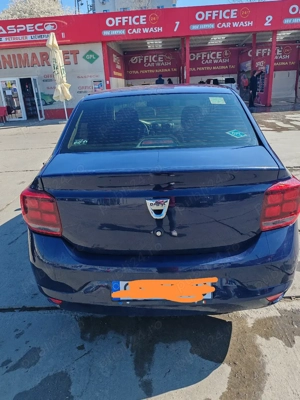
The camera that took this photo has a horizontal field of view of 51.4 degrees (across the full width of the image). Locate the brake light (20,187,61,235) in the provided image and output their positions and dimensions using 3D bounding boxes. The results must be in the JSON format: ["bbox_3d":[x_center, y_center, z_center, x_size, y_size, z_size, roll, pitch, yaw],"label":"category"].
[{"bbox_3d":[-0.616,0.075,1.766,0.290,0.270,0.230,-2,20,3],"label":"brake light"}]

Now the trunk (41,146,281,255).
[{"bbox_3d":[0.057,-0.017,1.812,1.300,0.470,0.550,-2,20,3],"label":"trunk"}]

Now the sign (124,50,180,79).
[{"bbox_3d":[0.190,-10.017,23.205,4.150,1.870,0.100,-1,20,5],"label":"sign"}]

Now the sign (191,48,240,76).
[{"bbox_3d":[4.493,-10.146,22.846,4.000,1.900,0.100,-1,20,5],"label":"sign"}]

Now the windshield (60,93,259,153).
[{"bbox_3d":[0.056,-0.552,2.167,1.280,0.110,0.620,-2,52,3],"label":"windshield"}]

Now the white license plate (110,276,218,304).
[{"bbox_3d":[0.062,0.461,1.589,0.520,0.115,0.020,-2,20,3],"label":"white license plate"}]

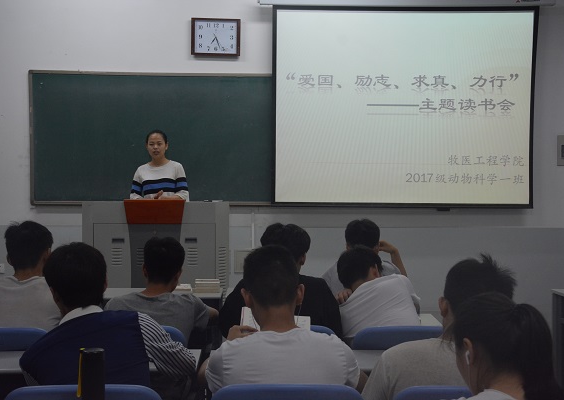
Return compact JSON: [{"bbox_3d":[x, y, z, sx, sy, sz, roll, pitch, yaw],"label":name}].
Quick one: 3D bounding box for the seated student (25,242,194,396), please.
[{"bbox_3d":[-0.556,0.762,3.008,0.548,1.264,0.750,1,3,5],"label":"seated student"}]

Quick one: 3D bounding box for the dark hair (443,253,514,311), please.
[{"bbox_3d":[0.651,0.288,2.812,0.220,0.210,0.230,0,3,-3],"label":"dark hair"}]

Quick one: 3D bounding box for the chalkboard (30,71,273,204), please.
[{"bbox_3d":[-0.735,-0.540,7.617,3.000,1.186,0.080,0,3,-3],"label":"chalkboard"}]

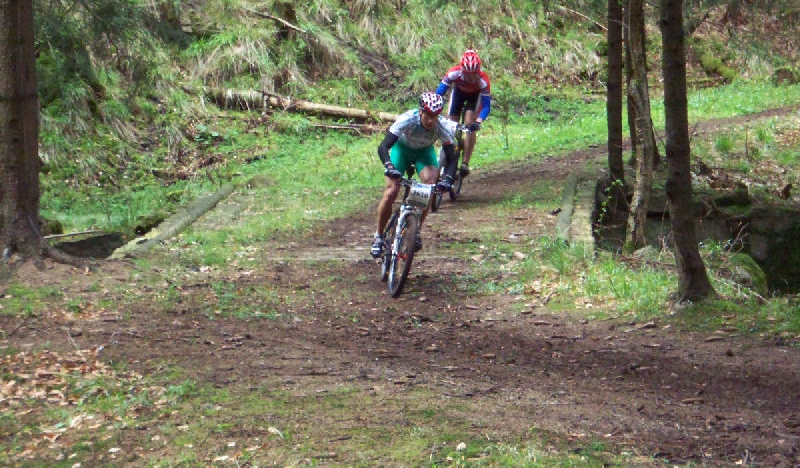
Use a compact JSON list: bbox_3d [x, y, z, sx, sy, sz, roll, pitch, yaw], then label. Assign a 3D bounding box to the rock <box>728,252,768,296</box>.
[{"bbox_3d":[2.883,0.336,22.400,0.340,0.350,0.340,0,3,0],"label":"rock"}]

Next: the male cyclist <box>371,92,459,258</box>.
[{"bbox_3d":[0.118,-0.478,22.100,0.660,1.330,0.900,0,3,-8],"label":"male cyclist"}]

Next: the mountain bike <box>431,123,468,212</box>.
[{"bbox_3d":[0.565,-0.773,28.321,0.580,1.000,1.700,13,9,10],"label":"mountain bike"}]

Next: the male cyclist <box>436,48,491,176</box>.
[{"bbox_3d":[0.672,-1.285,28.600,0.540,1.330,0.850,1,3,10],"label":"male cyclist"}]

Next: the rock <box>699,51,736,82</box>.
[{"bbox_3d":[4.932,-2.586,42.000,0.580,0.460,0.500,0,3,0],"label":"rock"}]

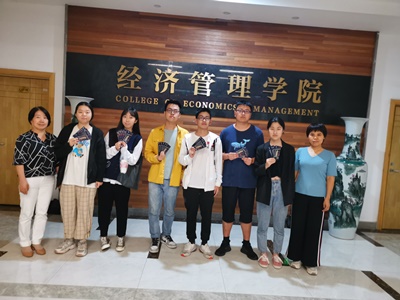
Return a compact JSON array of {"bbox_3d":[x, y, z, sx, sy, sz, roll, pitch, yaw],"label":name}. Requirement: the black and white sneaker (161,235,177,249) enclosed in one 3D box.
[{"bbox_3d":[-0.377,1.097,3.786,0.105,0.110,0.285,0,7,-43],"label":"black and white sneaker"}]

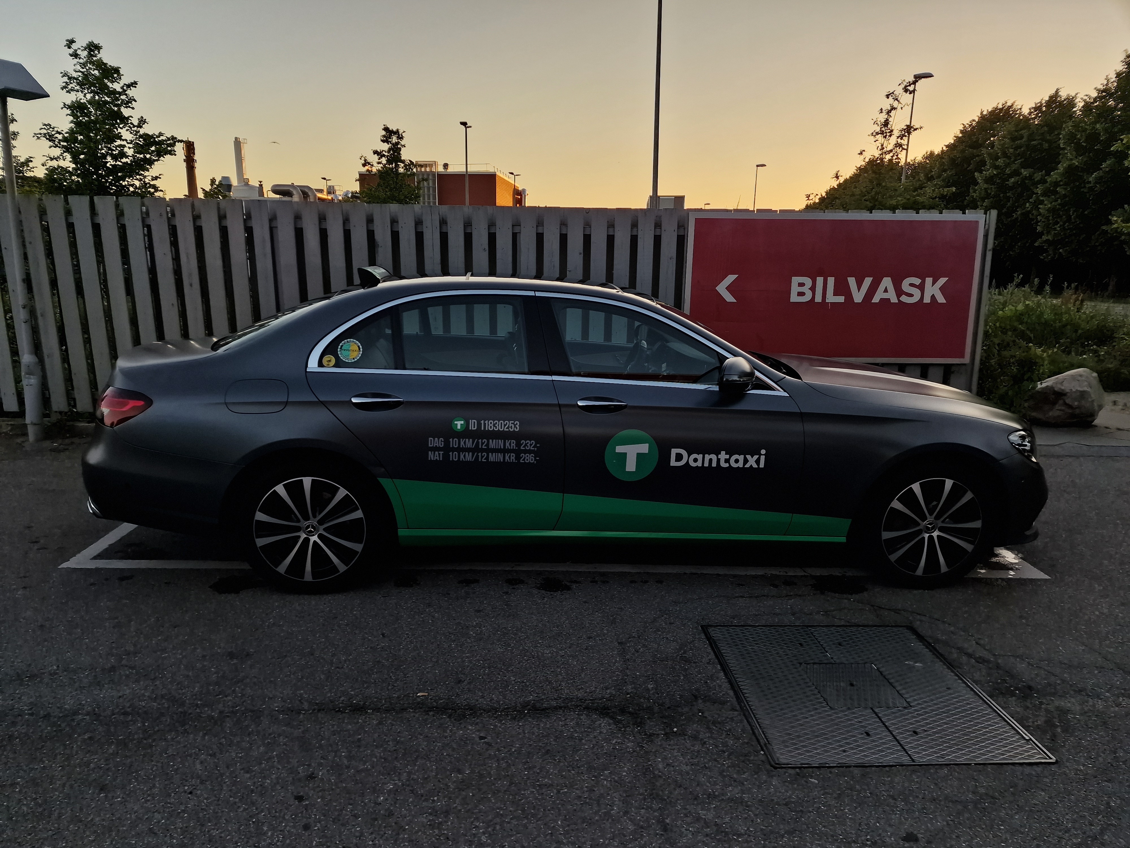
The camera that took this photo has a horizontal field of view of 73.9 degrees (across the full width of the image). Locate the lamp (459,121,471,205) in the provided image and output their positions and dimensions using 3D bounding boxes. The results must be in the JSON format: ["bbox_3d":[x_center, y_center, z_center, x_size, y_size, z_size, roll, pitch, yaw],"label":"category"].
[{"bbox_3d":[-4.997,-11.207,38.501,0.500,8.081,1.400,6,13,20],"label":"lamp"}]

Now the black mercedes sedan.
[{"bbox_3d":[0.100,-0.099,4.292,4.935,1.475,1.930,0,13,-4],"label":"black mercedes sedan"}]

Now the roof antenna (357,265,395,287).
[{"bbox_3d":[-1.015,-0.785,4.030,0.160,0.120,0.340,0,13,-4],"label":"roof antenna"}]

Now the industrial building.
[{"bbox_3d":[-17.286,-29.845,109.158,19.500,13.268,20.000,2,13,4],"label":"industrial building"}]

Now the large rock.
[{"bbox_3d":[5.047,-0.259,7.521,0.720,0.530,0.600,10,15,33],"label":"large rock"}]

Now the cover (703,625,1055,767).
[{"bbox_3d":[1.108,1.011,2.873,0.935,0.030,0.920,1,13,-3],"label":"cover"}]

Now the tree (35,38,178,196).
[{"bbox_3d":[-10.847,-5.874,18.196,3.300,6.334,3.200,-6,14,-29],"label":"tree"}]

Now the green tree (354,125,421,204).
[{"bbox_3d":[-7.344,-9.073,31.814,2.800,6.755,2.800,-2,13,-12],"label":"green tree"}]

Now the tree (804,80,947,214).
[{"bbox_3d":[10.561,-7.840,25.876,4.400,7.510,4.200,6,13,21],"label":"tree"}]

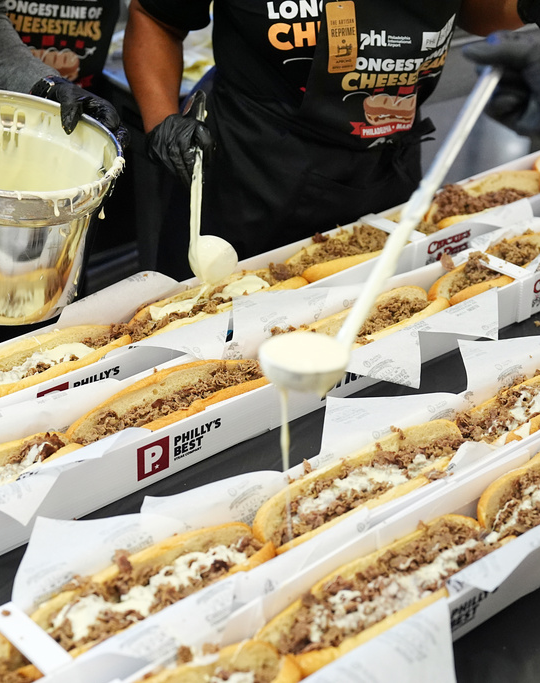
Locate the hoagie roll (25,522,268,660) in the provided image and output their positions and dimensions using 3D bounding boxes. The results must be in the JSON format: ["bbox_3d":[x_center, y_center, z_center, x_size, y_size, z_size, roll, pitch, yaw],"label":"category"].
[{"bbox_3d":[-0.115,0.249,1.328,0.280,0.068,0.088,-22,35,-33],"label":"hoagie roll"}]

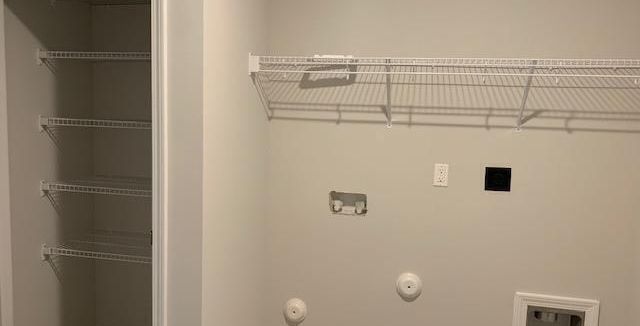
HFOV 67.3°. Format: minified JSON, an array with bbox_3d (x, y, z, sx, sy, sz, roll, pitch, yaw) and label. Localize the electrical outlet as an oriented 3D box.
[{"bbox_3d":[0.612,0.061,2.430,0.071,0.115,0.010,3,5,12],"label":"electrical outlet"}]

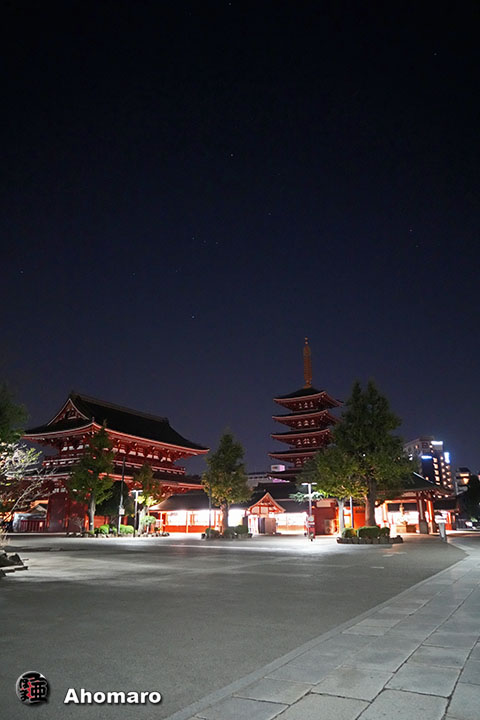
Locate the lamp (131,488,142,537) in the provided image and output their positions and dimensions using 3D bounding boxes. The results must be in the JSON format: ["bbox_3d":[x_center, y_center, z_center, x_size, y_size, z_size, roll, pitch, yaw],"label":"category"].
[{"bbox_3d":[-10.317,15.359,48.078,1.300,4.519,0.350,4,-20,-11],"label":"lamp"}]

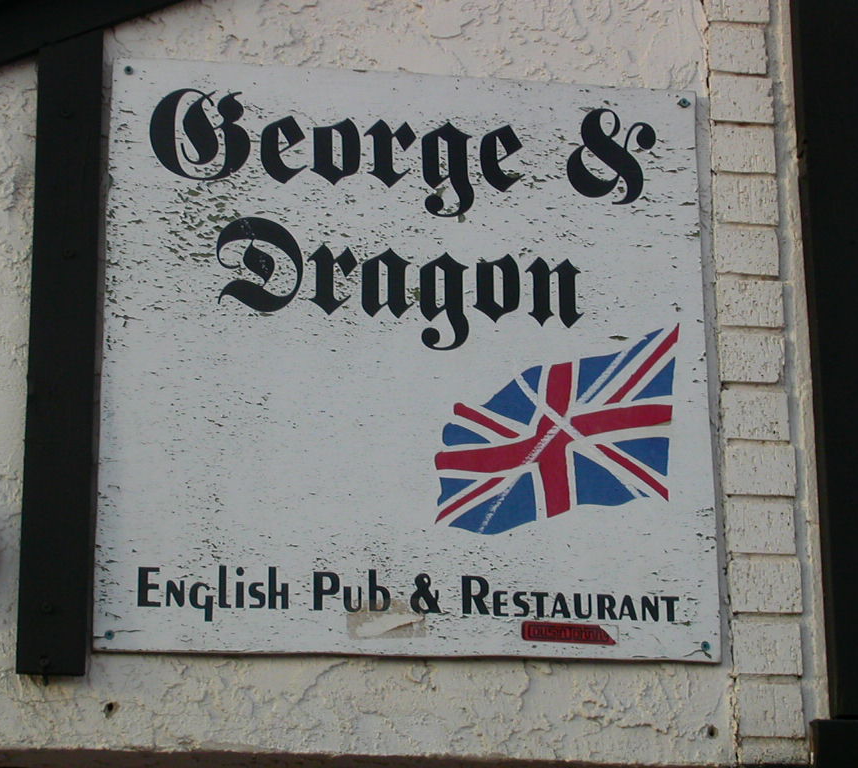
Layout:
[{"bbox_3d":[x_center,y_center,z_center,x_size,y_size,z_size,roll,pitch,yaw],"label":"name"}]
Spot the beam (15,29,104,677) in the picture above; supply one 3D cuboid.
[{"bbox_3d":[-0.489,-0.056,3.229,0.088,0.895,0.034,2,-16,-9],"label":"beam"}]

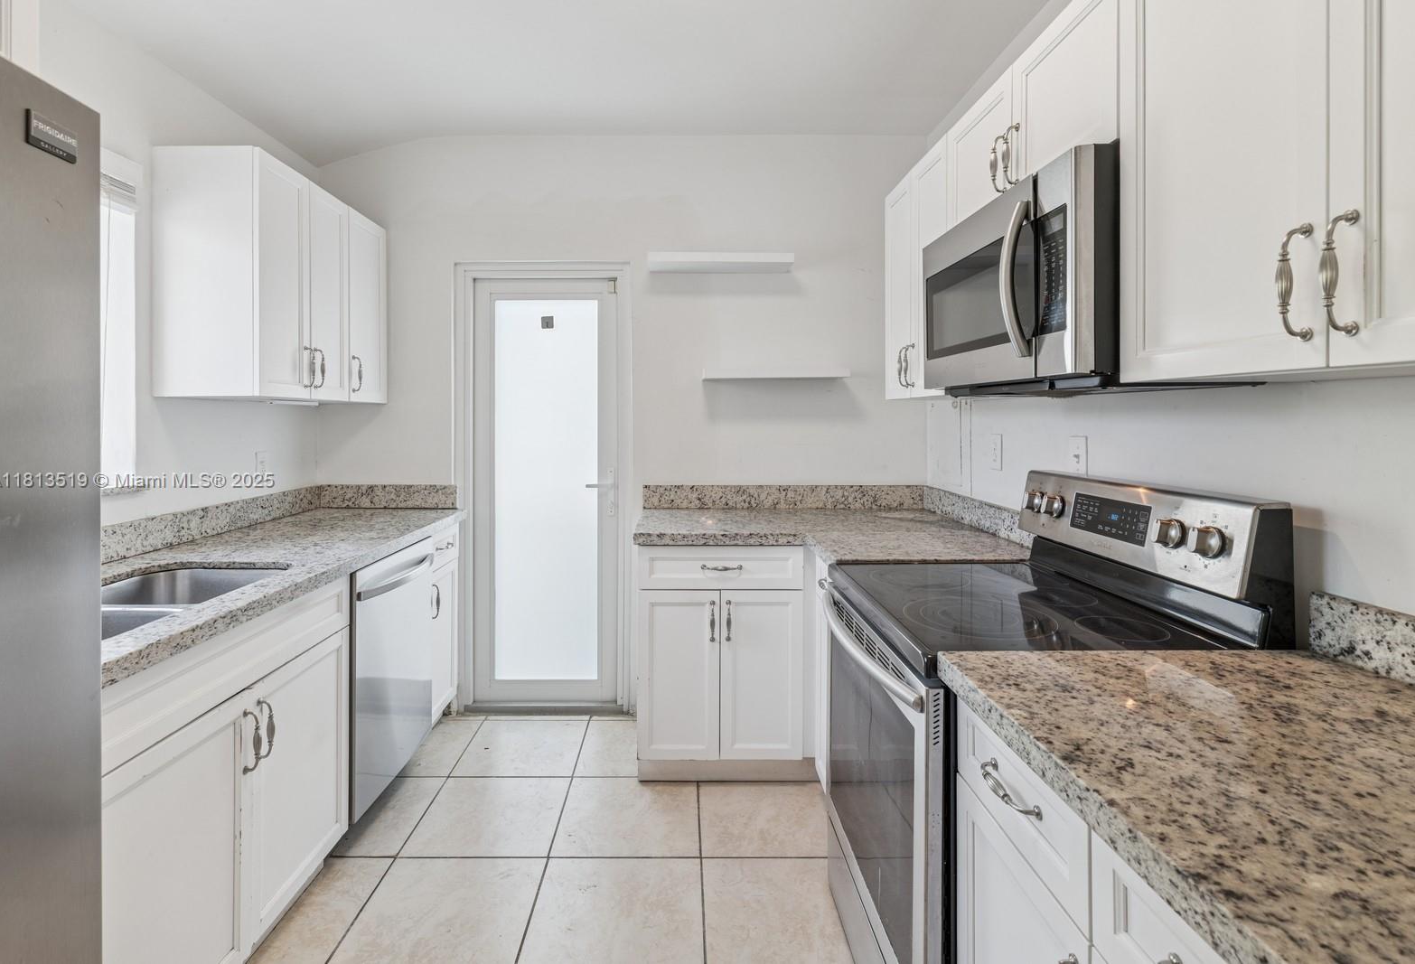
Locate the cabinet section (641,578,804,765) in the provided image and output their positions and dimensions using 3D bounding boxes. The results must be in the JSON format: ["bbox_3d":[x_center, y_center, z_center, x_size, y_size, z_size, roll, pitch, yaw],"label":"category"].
[{"bbox_3d":[0.036,0.663,2.570,0.590,0.619,0.551,0,5,-2],"label":"cabinet section"}]

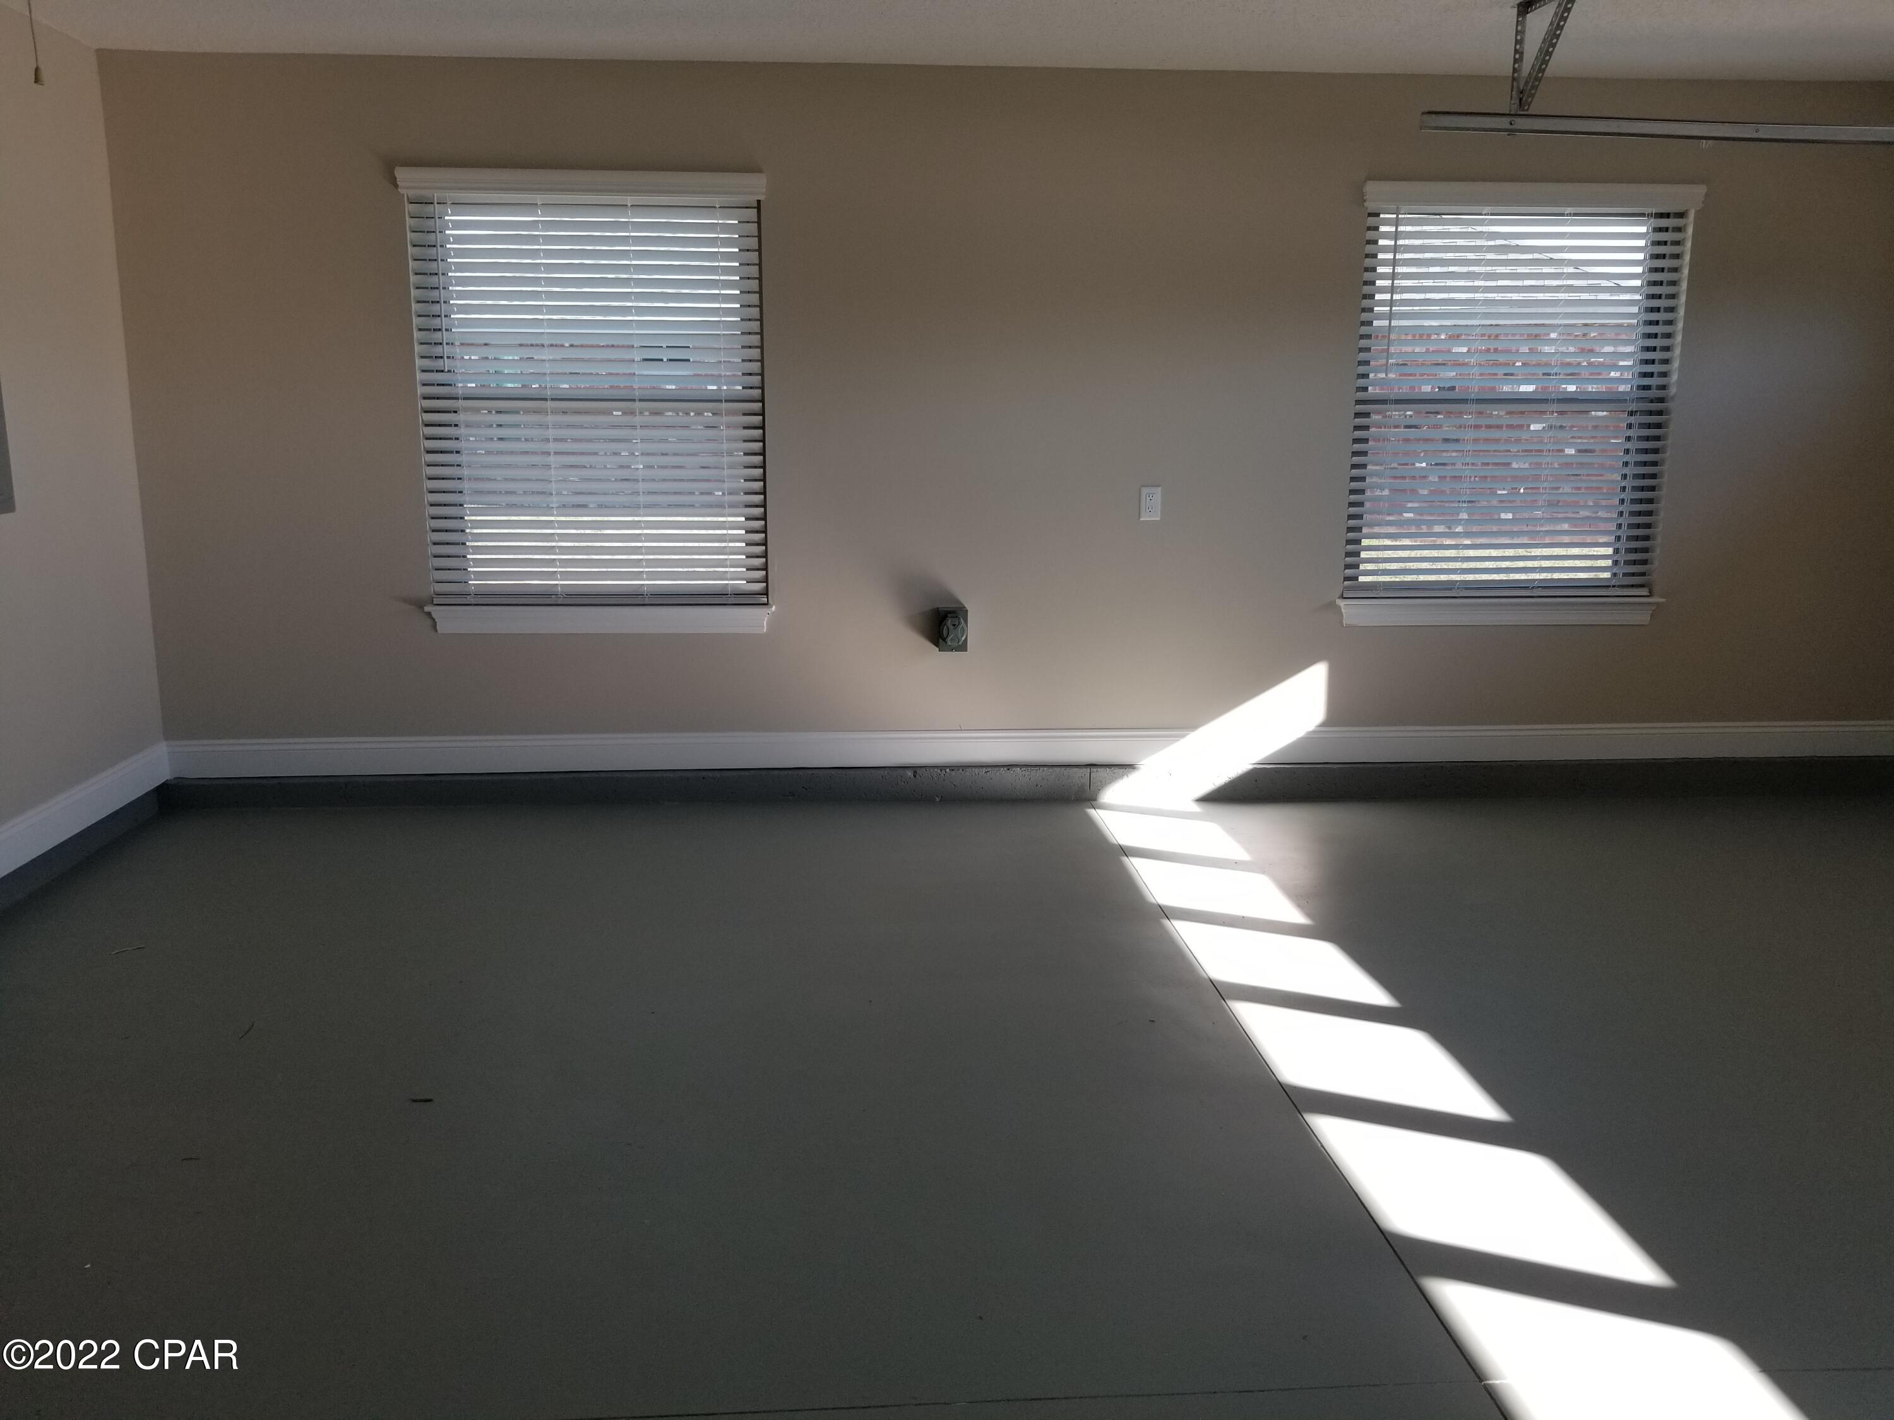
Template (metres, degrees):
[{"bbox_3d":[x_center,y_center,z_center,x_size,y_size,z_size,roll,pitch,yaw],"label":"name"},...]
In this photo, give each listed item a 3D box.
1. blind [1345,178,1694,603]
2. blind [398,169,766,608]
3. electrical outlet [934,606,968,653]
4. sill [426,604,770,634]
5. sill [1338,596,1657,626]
[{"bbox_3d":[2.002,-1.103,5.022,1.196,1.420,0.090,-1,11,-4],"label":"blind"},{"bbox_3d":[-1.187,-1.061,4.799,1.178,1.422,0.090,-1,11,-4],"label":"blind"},{"bbox_3d":[0.020,-0.282,4.979,0.102,0.149,0.085,-1,11,-4],"label":"electrical outlet"},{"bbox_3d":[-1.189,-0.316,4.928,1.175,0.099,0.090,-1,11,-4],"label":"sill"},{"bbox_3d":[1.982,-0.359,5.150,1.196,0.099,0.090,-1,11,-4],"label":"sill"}]

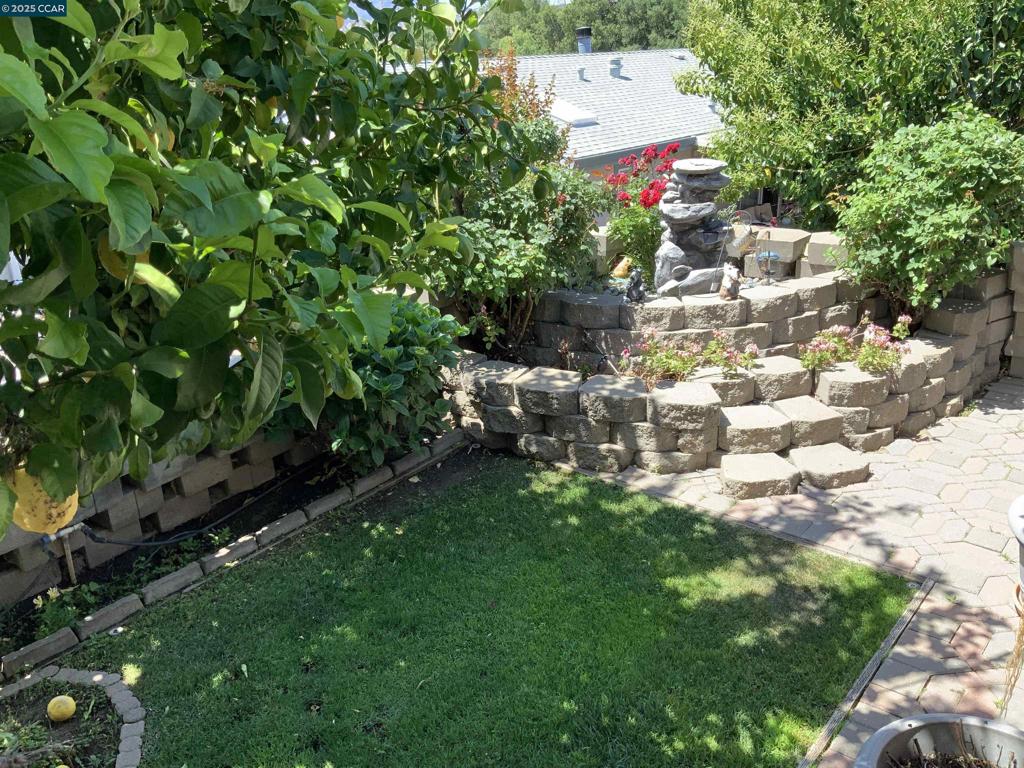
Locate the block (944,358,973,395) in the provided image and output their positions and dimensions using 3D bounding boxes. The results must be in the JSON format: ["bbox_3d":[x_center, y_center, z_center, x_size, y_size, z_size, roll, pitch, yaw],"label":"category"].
[{"bbox_3d":[2.928,-0.071,5.889,0.416,0.157,0.307,-20,28,-38],"label":"block"}]

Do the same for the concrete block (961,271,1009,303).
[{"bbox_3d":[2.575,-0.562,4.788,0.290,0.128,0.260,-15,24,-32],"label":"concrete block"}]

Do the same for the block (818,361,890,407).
[{"bbox_3d":[2.098,-0.021,5.322,0.410,0.154,0.305,1,23,9],"label":"block"}]

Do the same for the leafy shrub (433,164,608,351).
[{"bbox_3d":[0.052,-0.884,5.993,1.150,1.160,1.050,-3,22,0],"label":"leafy shrub"}]

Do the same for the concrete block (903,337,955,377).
[{"bbox_3d":[2.697,-0.162,5.712,0.416,0.157,0.307,-20,28,-38],"label":"concrete block"}]

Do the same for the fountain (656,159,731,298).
[{"bbox_3d":[1.278,-1.102,6.072,0.520,0.880,0.460,2,22,9],"label":"fountain"}]

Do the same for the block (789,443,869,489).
[{"bbox_3d":[1.796,0.488,4.923,0.400,0.142,0.305,-9,23,-14],"label":"block"}]

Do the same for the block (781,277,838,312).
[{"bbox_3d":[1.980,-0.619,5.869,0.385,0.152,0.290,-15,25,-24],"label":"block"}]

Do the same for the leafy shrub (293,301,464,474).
[{"bbox_3d":[-0.630,0.005,3.789,0.500,0.630,0.580,14,26,36],"label":"leafy shrub"}]

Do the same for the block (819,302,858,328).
[{"bbox_3d":[2.160,-0.478,5.883,0.400,0.153,0.315,-15,24,-30],"label":"block"}]

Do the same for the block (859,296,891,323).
[{"bbox_3d":[2.462,-0.540,5.989,0.370,0.154,0.290,-14,25,-26],"label":"block"}]

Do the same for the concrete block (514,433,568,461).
[{"bbox_3d":[0.204,0.371,5.417,0.380,0.146,0.305,4,23,17],"label":"concrete block"}]

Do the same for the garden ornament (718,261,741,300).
[{"bbox_3d":[1.391,-0.670,5.479,0.120,0.232,0.130,-19,26,-37],"label":"garden ornament"}]

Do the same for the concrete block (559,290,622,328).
[{"bbox_3d":[0.546,-0.490,5.703,0.410,0.154,0.305,5,24,18],"label":"concrete block"}]

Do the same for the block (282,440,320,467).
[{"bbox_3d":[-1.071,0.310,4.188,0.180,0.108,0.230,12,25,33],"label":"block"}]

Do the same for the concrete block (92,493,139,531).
[{"bbox_3d":[-2.121,0.671,4.557,0.200,0.140,0.165,12,25,31],"label":"concrete block"}]

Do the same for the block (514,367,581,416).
[{"bbox_3d":[0.249,0.059,5.363,0.410,0.154,0.305,6,24,21],"label":"block"}]

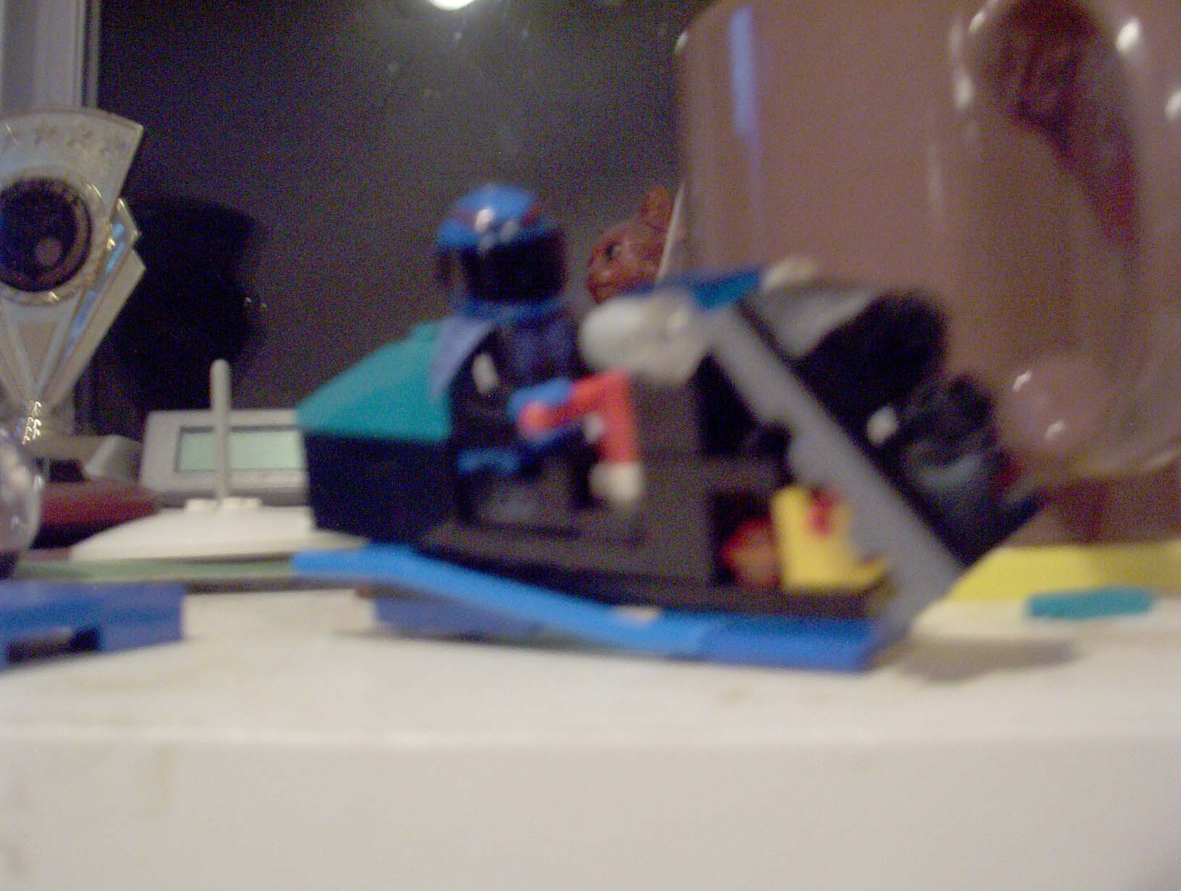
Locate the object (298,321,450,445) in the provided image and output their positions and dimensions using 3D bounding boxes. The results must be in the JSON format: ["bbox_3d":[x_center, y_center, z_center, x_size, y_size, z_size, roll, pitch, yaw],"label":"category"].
[{"bbox_3d":[-0.022,-0.007,0.140,0.016,0.011,0.016,2,8,-15],"label":"object"}]

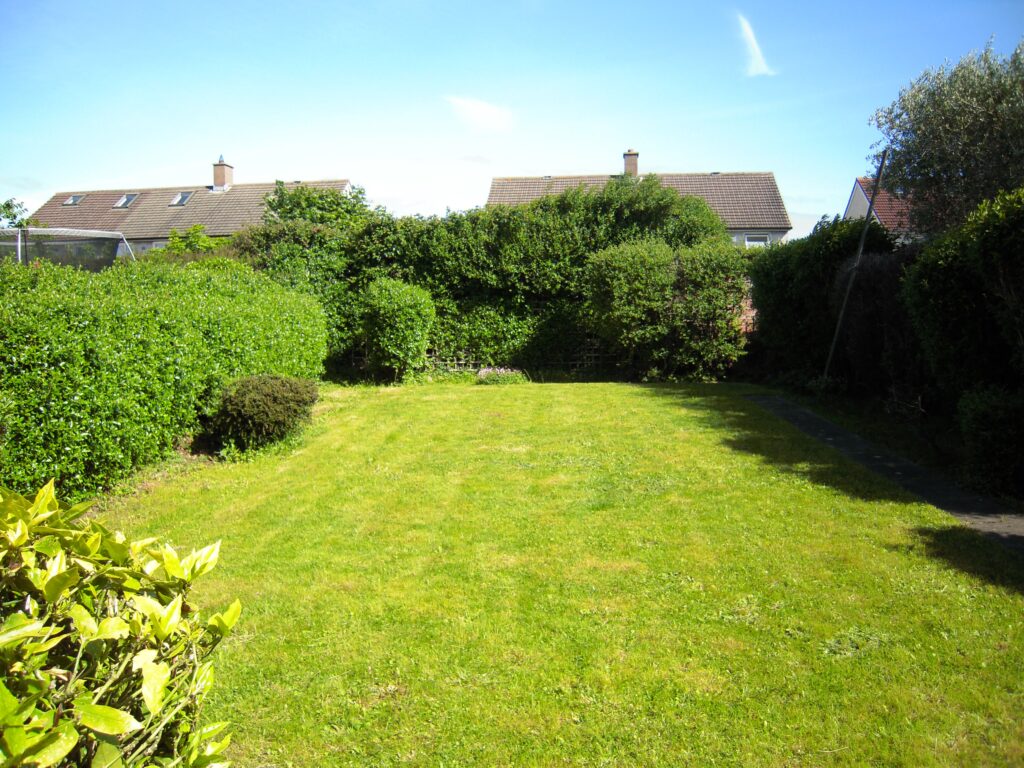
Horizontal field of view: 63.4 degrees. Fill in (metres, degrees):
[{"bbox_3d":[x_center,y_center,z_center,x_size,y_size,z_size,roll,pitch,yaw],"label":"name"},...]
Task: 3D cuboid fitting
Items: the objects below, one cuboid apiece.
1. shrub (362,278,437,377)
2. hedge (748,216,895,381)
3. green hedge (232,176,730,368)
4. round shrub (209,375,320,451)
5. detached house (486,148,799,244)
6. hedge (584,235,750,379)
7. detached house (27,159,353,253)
[{"bbox_3d":[-2.120,-1.093,15.678,1.400,1.980,1.300,0,7,4],"label":"shrub"},{"bbox_3d":[5.450,-1.498,14.826,2.000,2.980,2.300,0,7,4],"label":"hedge"},{"bbox_3d":[-0.600,-2.232,16.956,10.100,3.950,1.900,0,7,4],"label":"green hedge"},{"bbox_3d":[-2.830,0.241,9.389,1.200,0.770,1.150,0,7,0],"label":"round shrub"},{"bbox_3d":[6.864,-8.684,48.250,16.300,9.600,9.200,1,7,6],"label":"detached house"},{"bbox_3d":[2.980,-1.472,16.037,3.100,2.650,1.500,0,7,4],"label":"hedge"},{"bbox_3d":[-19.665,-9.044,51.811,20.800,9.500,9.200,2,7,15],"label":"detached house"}]

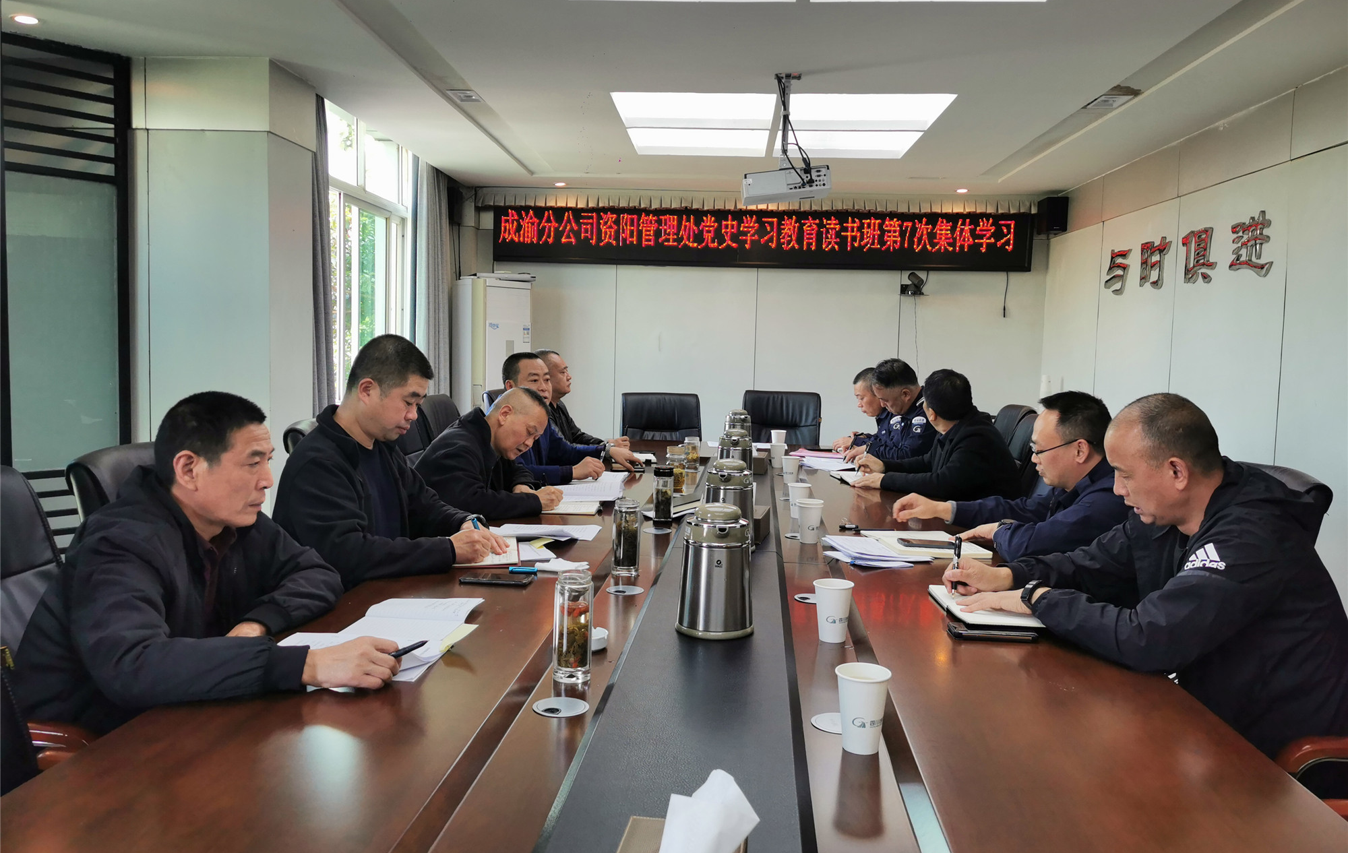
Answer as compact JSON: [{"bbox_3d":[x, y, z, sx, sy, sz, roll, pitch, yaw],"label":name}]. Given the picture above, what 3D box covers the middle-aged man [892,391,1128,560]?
[{"bbox_3d":[1.050,0.502,3.032,0.740,1.210,0.580,2,4,1],"label":"middle-aged man"}]

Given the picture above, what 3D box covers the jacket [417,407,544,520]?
[{"bbox_3d":[-0.669,0.242,3.532,0.550,0.600,0.600,3,5,12],"label":"jacket"}]

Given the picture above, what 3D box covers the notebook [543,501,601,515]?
[{"bbox_3d":[-0.359,0.273,3.687,0.240,0.020,0.340,2,4,4],"label":"notebook"}]

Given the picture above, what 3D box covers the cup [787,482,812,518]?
[{"bbox_3d":[0.419,0.250,3.499,0.079,0.107,0.079,2,4,4],"label":"cup"}]

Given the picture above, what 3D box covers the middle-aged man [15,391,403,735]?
[{"bbox_3d":[-0.774,0.544,1.879,0.760,1.213,0.680,3,4,18],"label":"middle-aged man"}]

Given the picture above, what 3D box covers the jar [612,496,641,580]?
[{"bbox_3d":[-0.114,0.272,2.542,0.069,0.181,0.069,2,4,0],"label":"jar"}]

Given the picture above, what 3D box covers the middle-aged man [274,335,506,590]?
[{"bbox_3d":[-0.689,0.435,2.669,0.720,1.324,0.650,3,4,22],"label":"middle-aged man"}]

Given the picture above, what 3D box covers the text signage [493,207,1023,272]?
[{"bbox_3d":[0.639,-1.446,8.095,4.150,0.450,0.100,2,4,4],"label":"text signage"}]

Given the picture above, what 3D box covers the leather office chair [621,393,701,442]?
[{"bbox_3d":[-0.088,0.304,6.865,0.620,1.030,0.680,1,4,-6],"label":"leather office chair"}]

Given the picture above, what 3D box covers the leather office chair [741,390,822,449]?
[{"bbox_3d":[0.690,0.316,6.804,0.620,1.050,0.680,2,4,11],"label":"leather office chair"}]

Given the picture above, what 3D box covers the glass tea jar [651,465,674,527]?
[{"bbox_3d":[-0.028,0.223,3.336,0.068,0.185,0.068,2,4,4],"label":"glass tea jar"}]

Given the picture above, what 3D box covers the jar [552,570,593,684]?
[{"bbox_3d":[-0.168,0.334,1.761,0.068,0.178,0.068,1,4,0],"label":"jar"}]

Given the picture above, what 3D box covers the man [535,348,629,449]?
[{"bbox_3d":[-0.548,0.235,5.493,0.700,1.280,0.550,2,4,7],"label":"man"}]

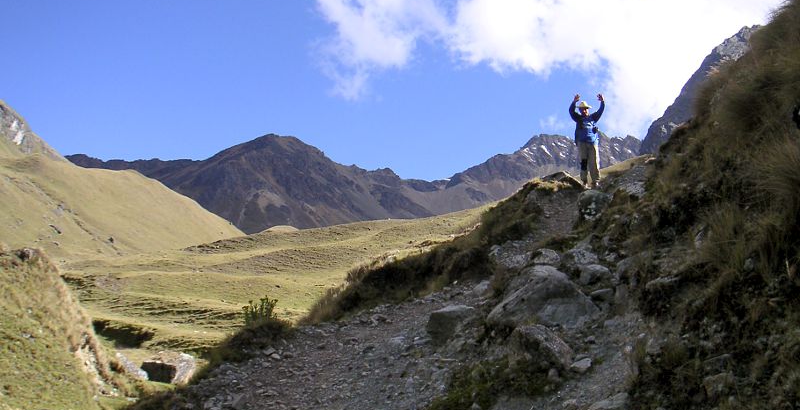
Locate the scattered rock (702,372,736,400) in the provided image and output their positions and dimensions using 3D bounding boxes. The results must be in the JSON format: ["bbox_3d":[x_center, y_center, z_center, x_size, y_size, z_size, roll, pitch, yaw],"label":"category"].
[{"bbox_3d":[2.394,1.364,6.600,0.240,0.220,0.210,-1,-3,24],"label":"scattered rock"}]

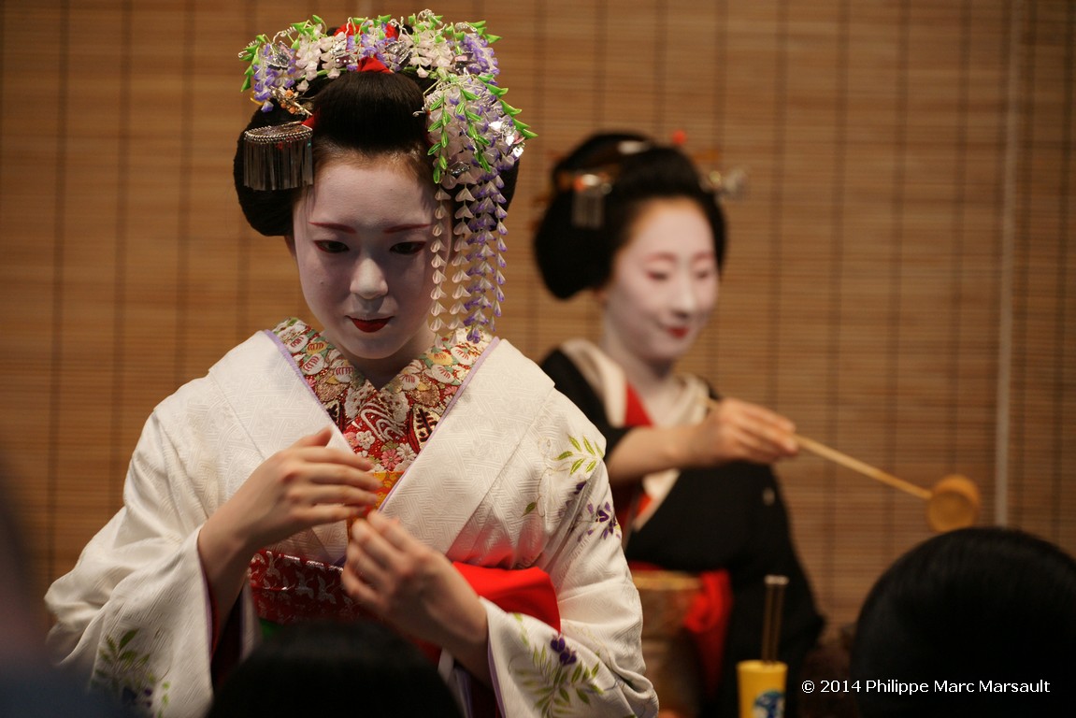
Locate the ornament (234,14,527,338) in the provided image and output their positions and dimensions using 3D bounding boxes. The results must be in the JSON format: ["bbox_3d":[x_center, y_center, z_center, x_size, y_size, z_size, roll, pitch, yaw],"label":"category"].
[{"bbox_3d":[-0.127,-0.154,5.030,0.248,0.272,0.160,1,7,4],"label":"ornament"}]

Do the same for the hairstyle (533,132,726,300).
[{"bbox_3d":[0.100,-0.155,6.500,0.210,0.185,0.210,-1,6,-31],"label":"hairstyle"}]

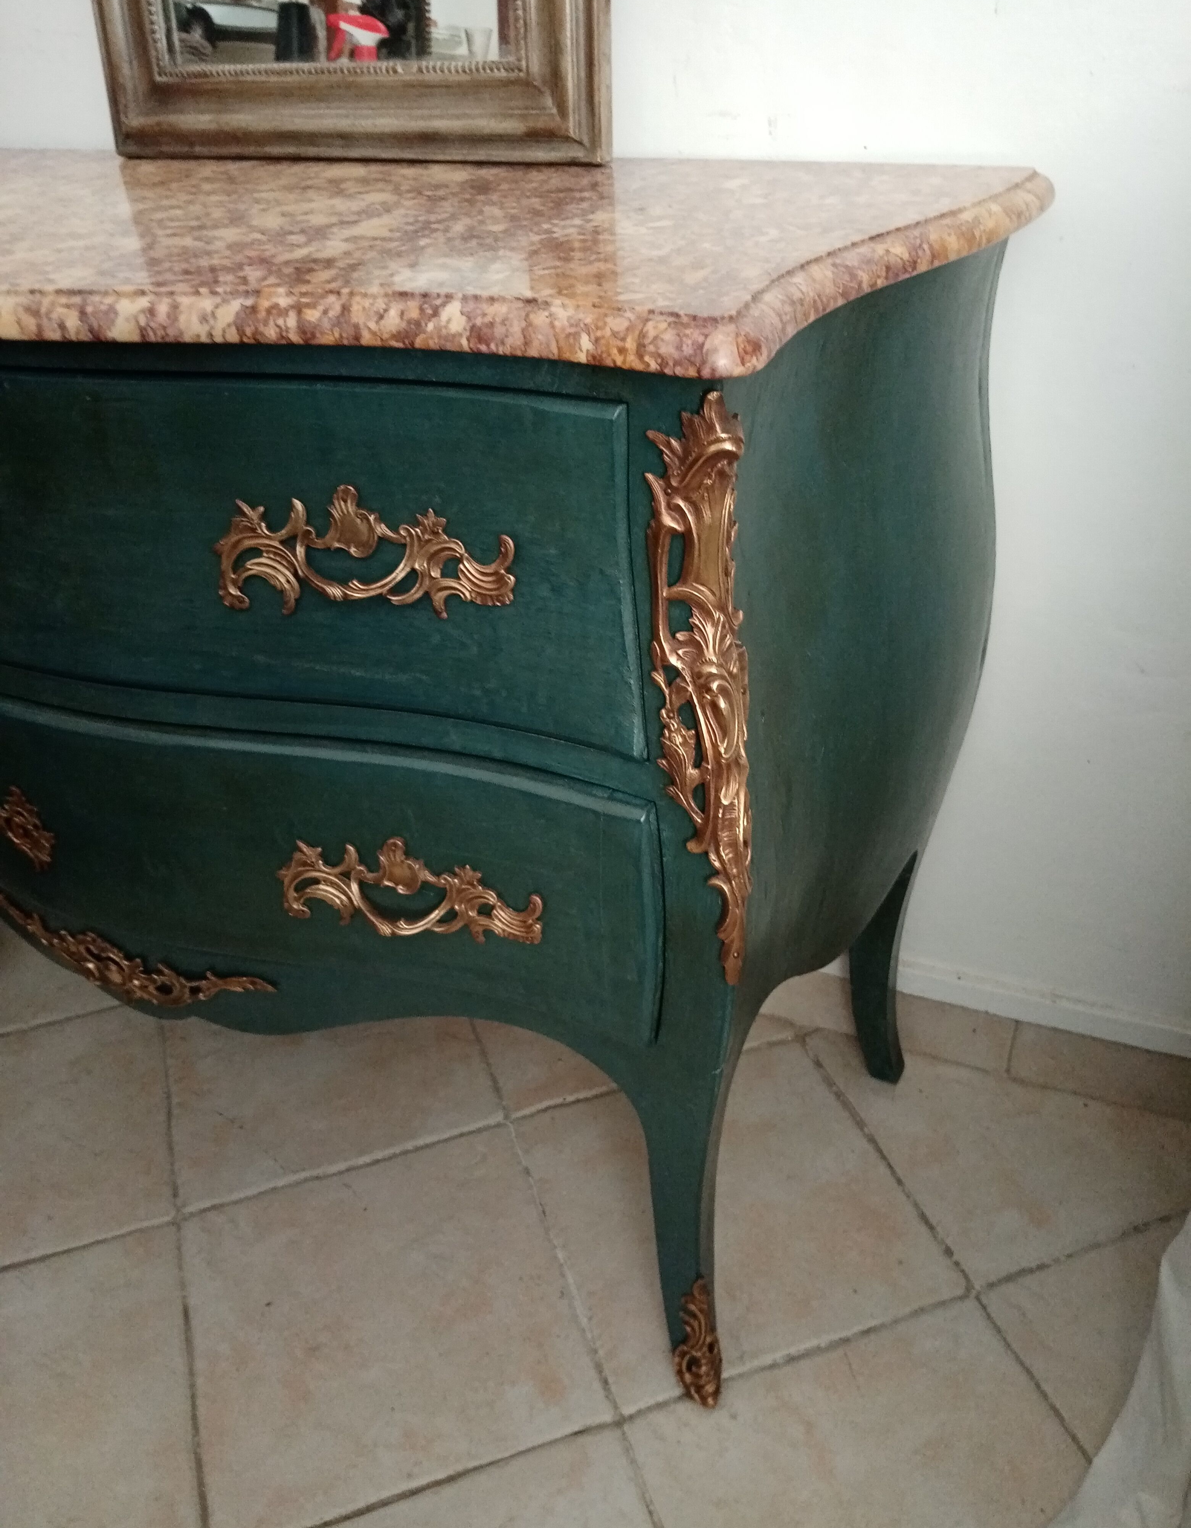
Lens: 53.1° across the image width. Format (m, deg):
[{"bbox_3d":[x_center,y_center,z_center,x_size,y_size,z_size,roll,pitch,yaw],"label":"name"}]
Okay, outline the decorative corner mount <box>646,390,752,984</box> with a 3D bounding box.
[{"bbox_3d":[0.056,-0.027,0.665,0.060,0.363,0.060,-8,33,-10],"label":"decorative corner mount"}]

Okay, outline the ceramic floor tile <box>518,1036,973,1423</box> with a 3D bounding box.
[{"bbox_3d":[0.123,0.425,1.158,0.328,0.010,0.328,-12,34,-15],"label":"ceramic floor tile"}]

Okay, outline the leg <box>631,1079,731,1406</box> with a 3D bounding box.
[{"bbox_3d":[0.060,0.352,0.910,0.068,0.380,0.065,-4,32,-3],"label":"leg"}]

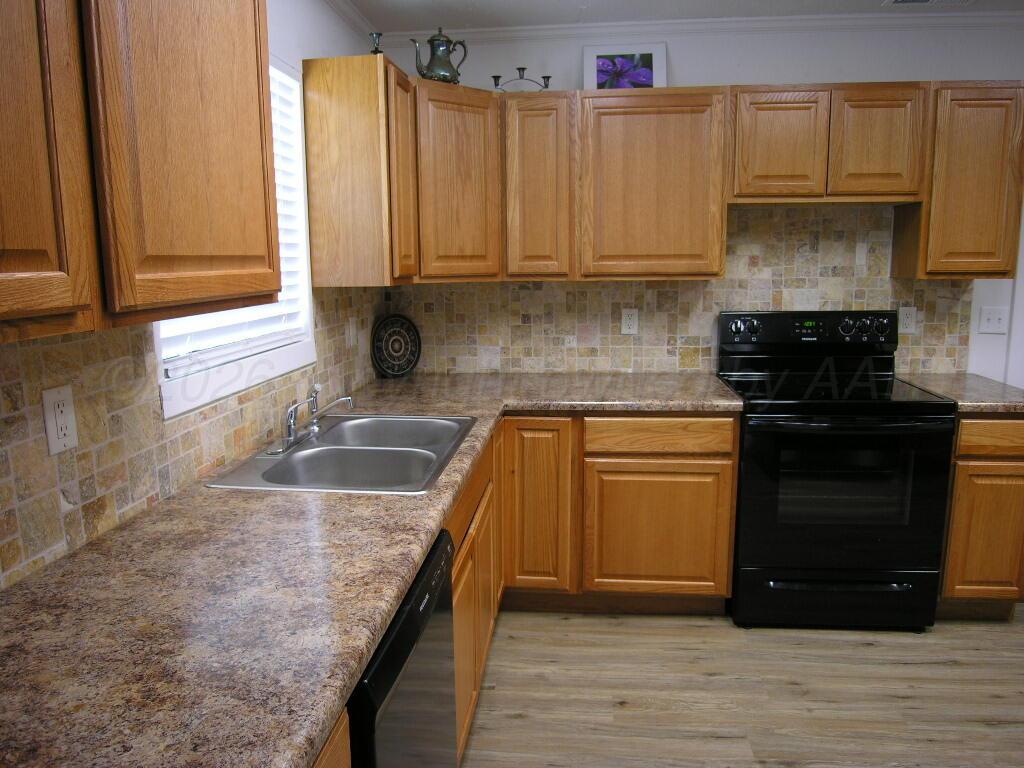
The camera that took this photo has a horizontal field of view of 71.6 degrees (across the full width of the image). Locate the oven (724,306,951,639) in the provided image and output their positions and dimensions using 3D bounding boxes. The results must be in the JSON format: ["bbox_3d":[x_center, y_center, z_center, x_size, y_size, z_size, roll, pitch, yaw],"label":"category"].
[{"bbox_3d":[1.273,0.325,2.932,0.756,1.203,0.675,0,9,5],"label":"oven"}]

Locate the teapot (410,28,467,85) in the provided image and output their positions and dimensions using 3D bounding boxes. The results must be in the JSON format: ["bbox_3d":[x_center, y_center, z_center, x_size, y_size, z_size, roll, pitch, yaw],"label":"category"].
[{"bbox_3d":[-0.282,-1.279,2.767,0.222,0.224,0.135,-4,9,-18],"label":"teapot"}]

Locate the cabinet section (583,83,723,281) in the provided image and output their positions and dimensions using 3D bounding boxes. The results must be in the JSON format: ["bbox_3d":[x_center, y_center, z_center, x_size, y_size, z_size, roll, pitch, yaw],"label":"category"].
[{"bbox_3d":[0.591,-0.834,3.058,0.618,0.766,0.310,0,9,5],"label":"cabinet section"}]

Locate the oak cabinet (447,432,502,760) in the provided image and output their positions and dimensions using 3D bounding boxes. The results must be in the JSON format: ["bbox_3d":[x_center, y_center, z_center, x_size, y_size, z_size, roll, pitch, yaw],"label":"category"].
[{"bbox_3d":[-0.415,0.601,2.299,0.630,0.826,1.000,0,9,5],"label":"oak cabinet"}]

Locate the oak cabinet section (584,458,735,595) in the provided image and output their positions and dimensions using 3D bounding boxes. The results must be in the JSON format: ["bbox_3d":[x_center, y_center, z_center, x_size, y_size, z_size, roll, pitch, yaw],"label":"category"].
[{"bbox_3d":[0.599,0.520,3.095,0.590,0.565,0.600,0,9,5],"label":"oak cabinet section"}]

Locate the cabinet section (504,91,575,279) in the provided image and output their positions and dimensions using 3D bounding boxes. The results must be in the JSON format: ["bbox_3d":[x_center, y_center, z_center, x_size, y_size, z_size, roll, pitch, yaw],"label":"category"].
[{"bbox_3d":[0.123,-0.835,3.102,0.311,0.766,0.310,0,9,5],"label":"cabinet section"}]

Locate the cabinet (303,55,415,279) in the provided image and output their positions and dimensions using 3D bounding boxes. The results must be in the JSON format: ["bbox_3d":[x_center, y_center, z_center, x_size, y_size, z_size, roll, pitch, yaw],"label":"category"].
[{"bbox_3d":[-0.544,-0.745,2.580,0.310,0.766,0.290,0,9,5],"label":"cabinet"}]

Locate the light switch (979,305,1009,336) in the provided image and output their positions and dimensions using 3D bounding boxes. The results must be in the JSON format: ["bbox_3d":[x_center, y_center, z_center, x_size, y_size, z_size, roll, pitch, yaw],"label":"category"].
[{"bbox_3d":[2.140,-0.282,3.152,0.125,0.120,0.012,0,9,5],"label":"light switch"}]

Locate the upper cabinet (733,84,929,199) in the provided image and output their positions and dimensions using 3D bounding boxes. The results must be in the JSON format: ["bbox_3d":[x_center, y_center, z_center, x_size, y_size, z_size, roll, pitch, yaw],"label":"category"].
[{"bbox_3d":[1.277,-0.982,2.970,0.763,0.460,0.310,0,9,5],"label":"upper cabinet"}]

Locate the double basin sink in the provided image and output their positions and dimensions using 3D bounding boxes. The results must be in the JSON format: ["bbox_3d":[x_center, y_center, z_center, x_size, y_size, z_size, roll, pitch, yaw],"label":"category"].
[{"bbox_3d":[-0.422,0.268,2.050,0.545,0.185,0.826,0,9,5],"label":"double basin sink"}]

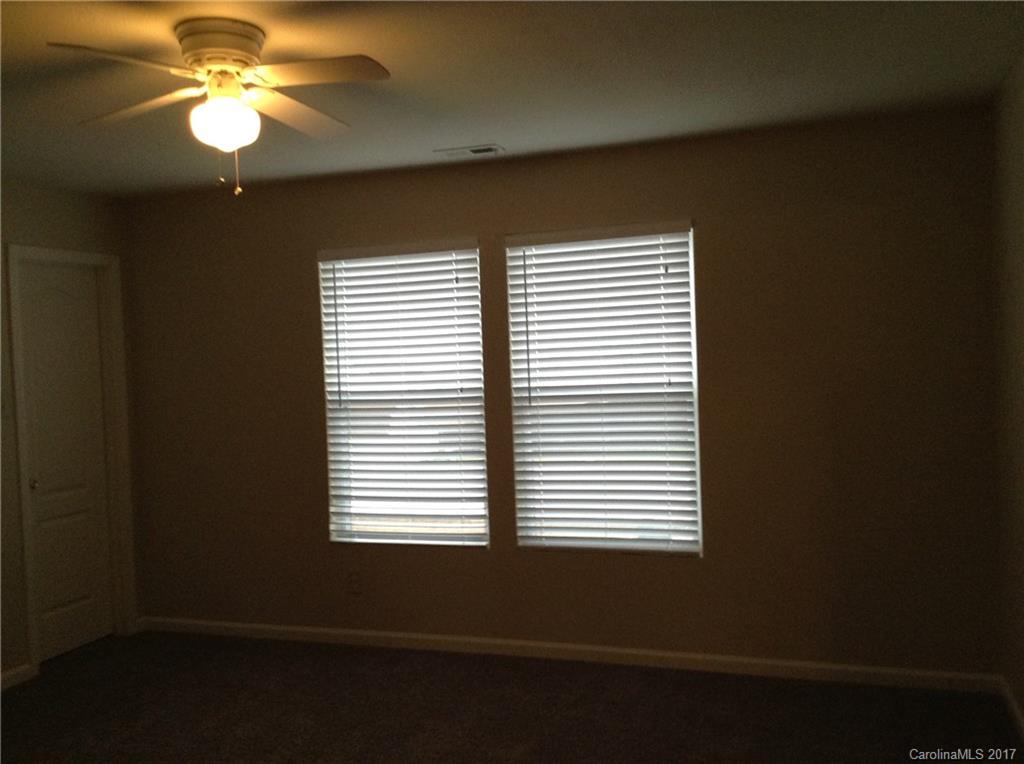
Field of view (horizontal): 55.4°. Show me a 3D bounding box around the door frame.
[{"bbox_3d":[-2.325,0.365,5.125,0.125,2.102,0.765,-2,2,19],"label":"door frame"}]

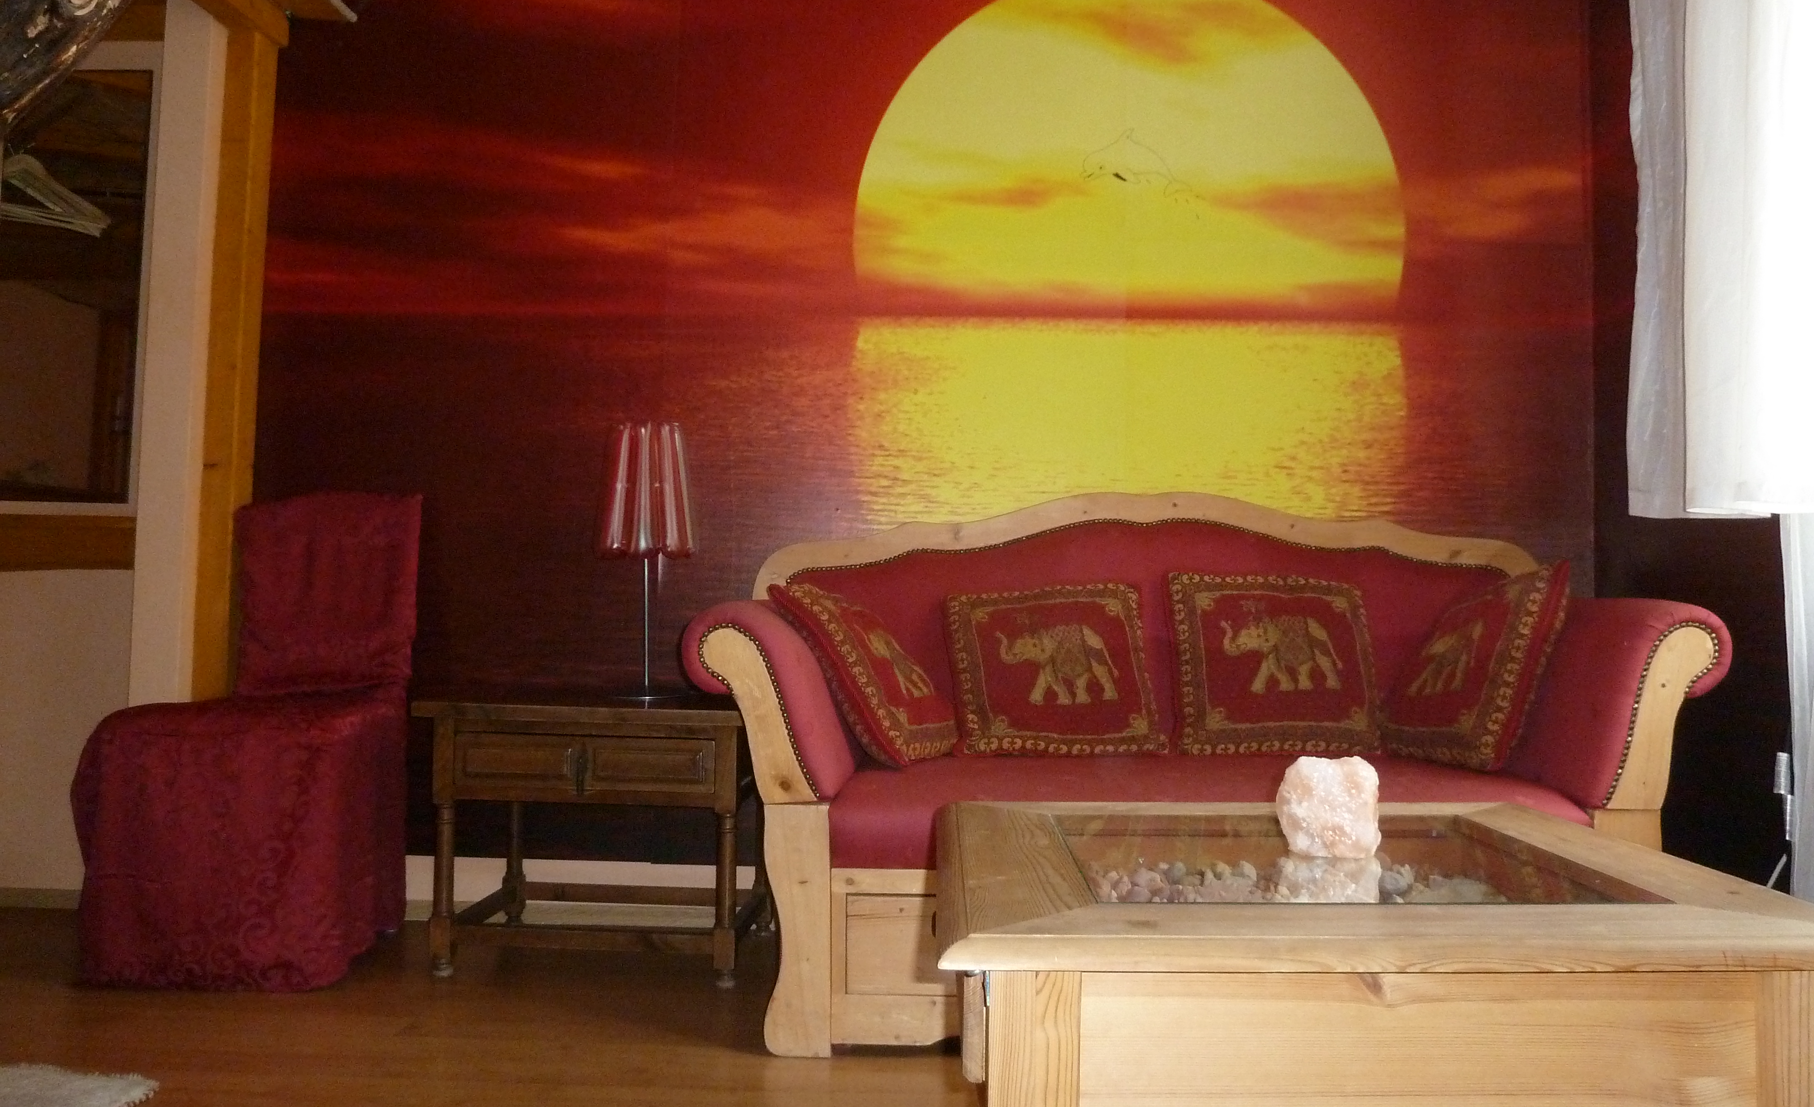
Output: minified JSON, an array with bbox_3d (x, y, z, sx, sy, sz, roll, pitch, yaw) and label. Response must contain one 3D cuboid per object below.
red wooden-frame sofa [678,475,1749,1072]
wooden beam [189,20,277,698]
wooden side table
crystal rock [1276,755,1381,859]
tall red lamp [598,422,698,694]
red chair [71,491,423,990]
[{"bbox_3d":[0.521,0.364,2.614,1.733,1.026,0.790,1,-2,1],"label":"red wooden-frame sofa"},{"bbox_3d":[-1.588,-0.184,3.061,0.105,2.067,0.115,1,-2,1],"label":"wooden beam"},{"bbox_3d":[-0.646,0.592,2.825,0.684,0.547,0.464,1,-3,4],"label":"wooden side table"},{"bbox_3d":[0.452,0.270,1.409,0.102,0.106,0.085,1,-2,1],"label":"crystal rock"},{"bbox_3d":[-0.561,0.012,2.833,0.194,0.600,0.194,1,-2,1],"label":"tall red lamp"},{"bbox_3d":[-1.339,0.348,2.766,0.486,0.996,0.547,1,-2,1],"label":"red chair"}]

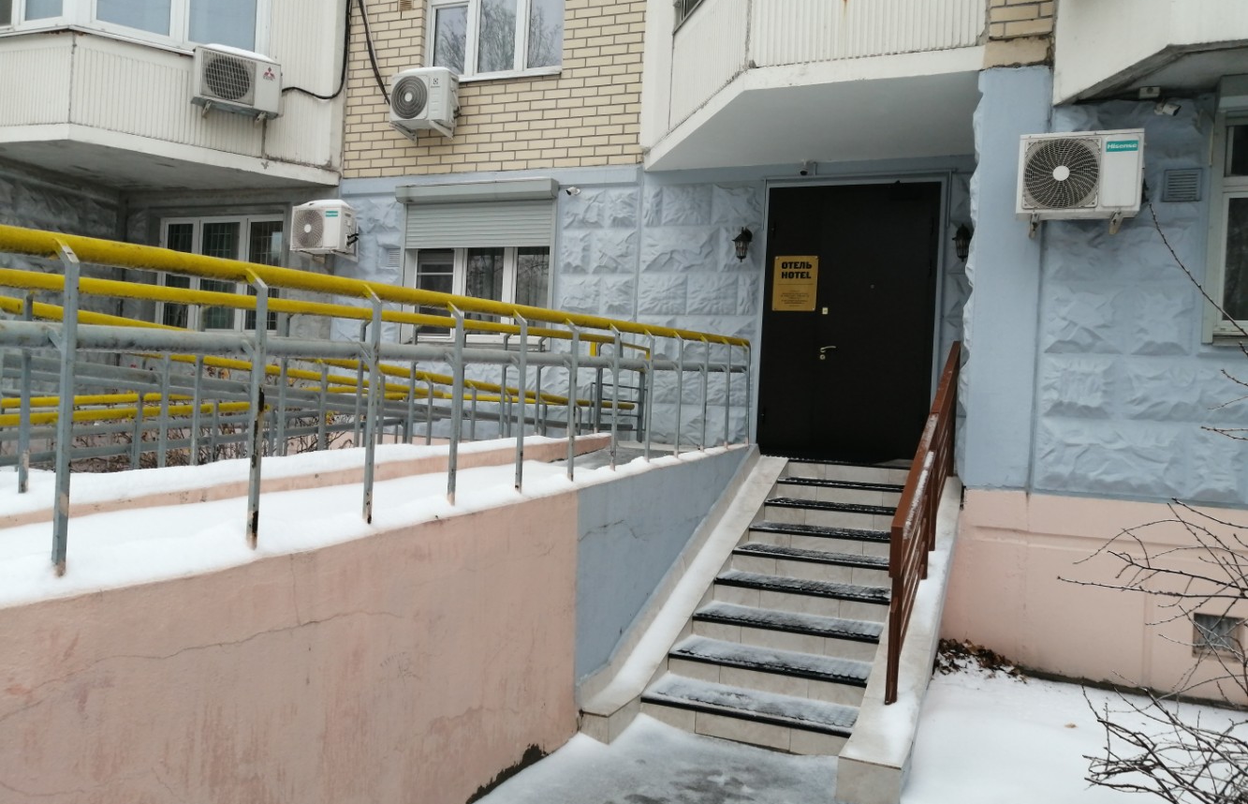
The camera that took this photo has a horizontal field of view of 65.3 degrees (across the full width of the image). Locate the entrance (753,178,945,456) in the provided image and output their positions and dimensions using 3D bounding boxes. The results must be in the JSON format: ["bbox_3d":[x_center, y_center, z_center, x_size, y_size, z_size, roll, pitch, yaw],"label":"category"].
[{"bbox_3d":[2.028,-0.728,8.866,1.537,2.484,0.150,3,1,22],"label":"entrance"}]

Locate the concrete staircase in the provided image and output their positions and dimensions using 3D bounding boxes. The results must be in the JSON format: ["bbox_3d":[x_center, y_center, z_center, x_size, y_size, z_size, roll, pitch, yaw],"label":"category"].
[{"bbox_3d":[1.277,1.120,6.518,1.092,1.232,3.580,3,1,22],"label":"concrete staircase"}]

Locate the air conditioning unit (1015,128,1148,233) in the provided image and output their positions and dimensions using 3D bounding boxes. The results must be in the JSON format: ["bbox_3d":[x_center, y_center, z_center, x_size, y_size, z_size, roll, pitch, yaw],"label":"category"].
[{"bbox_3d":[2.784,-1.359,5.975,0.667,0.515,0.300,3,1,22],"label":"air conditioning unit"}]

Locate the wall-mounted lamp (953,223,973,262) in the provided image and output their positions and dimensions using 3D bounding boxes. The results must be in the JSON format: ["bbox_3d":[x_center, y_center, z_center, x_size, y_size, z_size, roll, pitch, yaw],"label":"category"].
[{"bbox_3d":[2.879,-1.347,8.260,0.155,0.310,0.250,3,1,22],"label":"wall-mounted lamp"}]

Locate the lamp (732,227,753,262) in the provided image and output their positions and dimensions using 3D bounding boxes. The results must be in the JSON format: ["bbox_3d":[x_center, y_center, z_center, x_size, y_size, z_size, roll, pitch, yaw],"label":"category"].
[{"bbox_3d":[1.101,-1.450,8.976,0.155,0.310,0.250,3,1,22],"label":"lamp"}]

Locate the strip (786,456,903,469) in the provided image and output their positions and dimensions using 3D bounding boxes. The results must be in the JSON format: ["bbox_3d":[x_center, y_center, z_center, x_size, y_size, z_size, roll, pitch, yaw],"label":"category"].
[{"bbox_3d":[1.938,0.531,8.101,1.065,0.040,0.286,3,1,22],"label":"strip"}]

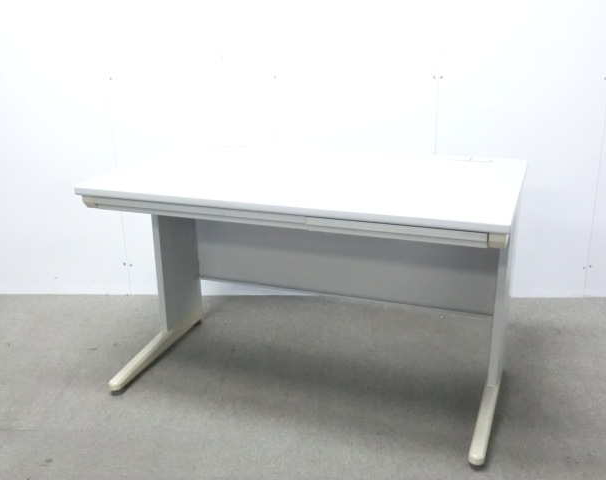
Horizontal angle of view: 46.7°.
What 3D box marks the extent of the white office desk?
[{"bbox_3d":[0.036,0.127,2.234,1.201,0.700,0.701,6,20,19],"label":"white office desk"}]

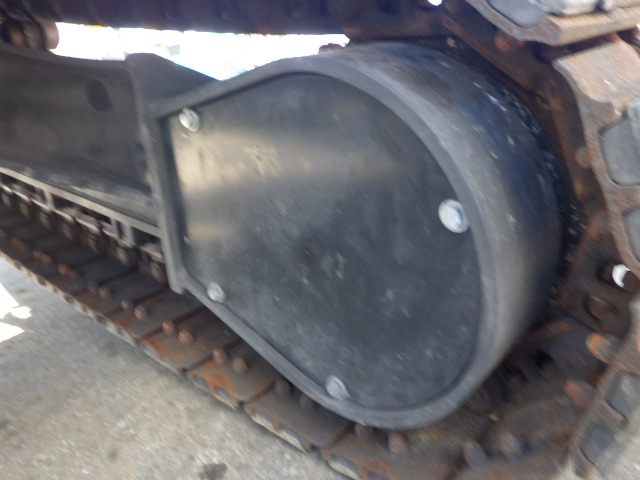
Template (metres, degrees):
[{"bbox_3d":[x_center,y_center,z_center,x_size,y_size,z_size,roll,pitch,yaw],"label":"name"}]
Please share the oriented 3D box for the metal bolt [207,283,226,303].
[{"bbox_3d":[-0.159,0.081,0.793,0.028,0.028,0.013,15,30,38],"label":"metal bolt"}]

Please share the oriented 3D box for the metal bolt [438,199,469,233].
[{"bbox_3d":[0.122,-0.022,0.473,0.028,0.028,0.013,15,30,38],"label":"metal bolt"}]

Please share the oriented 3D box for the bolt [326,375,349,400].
[{"bbox_3d":[0.023,0.192,0.675,0.028,0.028,0.013,15,30,38],"label":"bolt"}]

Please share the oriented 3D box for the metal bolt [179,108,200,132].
[{"bbox_3d":[-0.174,-0.159,0.689,0.028,0.028,0.013,15,30,38],"label":"metal bolt"}]

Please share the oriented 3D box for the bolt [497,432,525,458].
[{"bbox_3d":[0.218,0.235,0.593,0.025,0.021,0.025,-27,-12,-43],"label":"bolt"}]

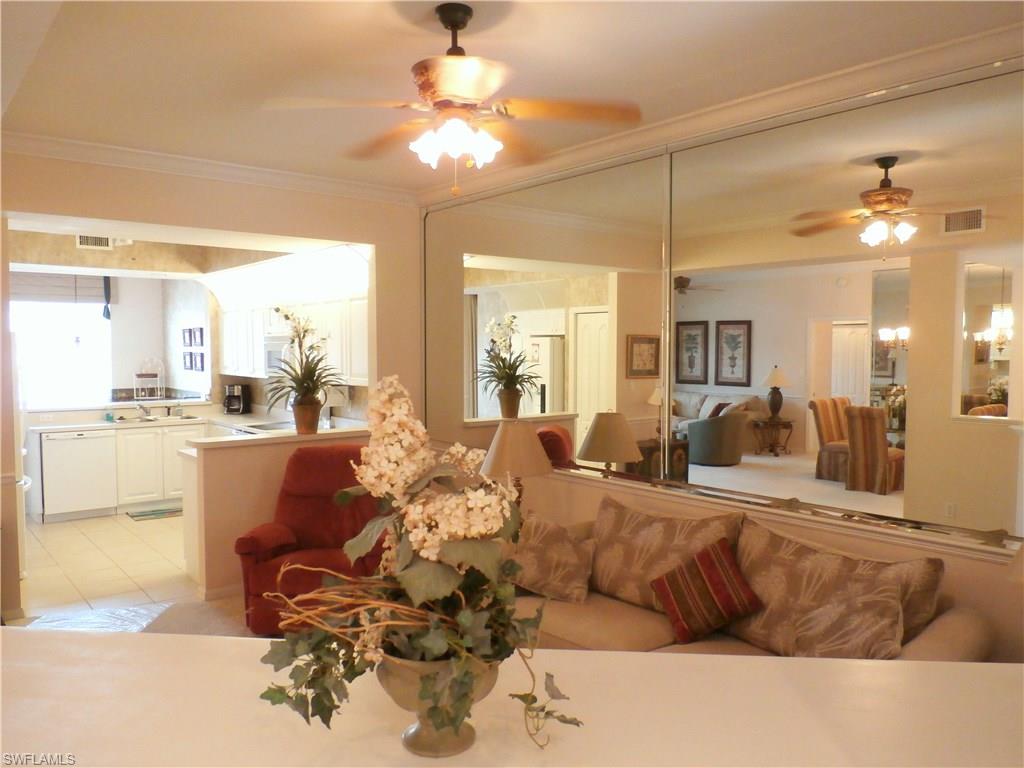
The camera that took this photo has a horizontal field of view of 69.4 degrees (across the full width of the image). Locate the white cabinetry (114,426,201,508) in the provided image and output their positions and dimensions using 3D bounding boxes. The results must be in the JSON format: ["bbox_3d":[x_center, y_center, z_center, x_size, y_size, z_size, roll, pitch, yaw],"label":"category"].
[{"bbox_3d":[-3.737,0.802,7.736,0.840,0.790,0.600,-3,4,-40],"label":"white cabinetry"}]

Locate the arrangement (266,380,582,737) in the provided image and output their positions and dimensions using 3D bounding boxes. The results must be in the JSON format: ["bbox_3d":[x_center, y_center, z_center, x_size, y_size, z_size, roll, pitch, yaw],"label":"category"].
[{"bbox_3d":[-0.141,0.271,1.139,0.500,0.575,0.380,0,3,0],"label":"arrangement"}]

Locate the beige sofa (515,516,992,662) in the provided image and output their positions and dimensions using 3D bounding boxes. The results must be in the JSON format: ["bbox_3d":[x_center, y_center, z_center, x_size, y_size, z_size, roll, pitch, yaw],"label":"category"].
[{"bbox_3d":[0.848,1.108,3.395,0.950,0.820,2.130,-3,4,-40],"label":"beige sofa"}]

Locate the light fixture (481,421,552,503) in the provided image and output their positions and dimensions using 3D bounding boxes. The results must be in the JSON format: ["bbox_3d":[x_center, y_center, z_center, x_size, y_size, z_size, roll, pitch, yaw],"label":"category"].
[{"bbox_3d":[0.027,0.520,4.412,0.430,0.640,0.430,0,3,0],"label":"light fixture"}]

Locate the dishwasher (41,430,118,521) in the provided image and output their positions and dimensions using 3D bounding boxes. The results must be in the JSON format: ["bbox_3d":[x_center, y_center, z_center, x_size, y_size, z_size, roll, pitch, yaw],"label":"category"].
[{"bbox_3d":[-4.289,0.868,7.255,0.610,0.865,0.600,-3,4,-40],"label":"dishwasher"}]

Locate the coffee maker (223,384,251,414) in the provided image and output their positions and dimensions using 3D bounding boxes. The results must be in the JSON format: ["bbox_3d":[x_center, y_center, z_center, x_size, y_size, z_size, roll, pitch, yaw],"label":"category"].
[{"bbox_3d":[-3.095,0.159,8.323,0.200,0.330,0.270,0,3,-3],"label":"coffee maker"}]

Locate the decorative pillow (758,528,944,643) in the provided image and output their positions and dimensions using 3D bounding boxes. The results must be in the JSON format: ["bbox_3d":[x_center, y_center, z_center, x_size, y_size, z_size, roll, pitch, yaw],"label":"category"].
[{"bbox_3d":[1.266,0.777,2.866,0.200,0.460,0.740,24,-13,-39],"label":"decorative pillow"}]

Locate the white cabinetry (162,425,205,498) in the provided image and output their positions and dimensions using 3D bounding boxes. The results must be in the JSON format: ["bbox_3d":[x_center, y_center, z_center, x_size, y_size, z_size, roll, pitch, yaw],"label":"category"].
[{"bbox_3d":[-3.527,0.777,7.797,0.440,0.760,0.580,-2,4,-40],"label":"white cabinetry"}]

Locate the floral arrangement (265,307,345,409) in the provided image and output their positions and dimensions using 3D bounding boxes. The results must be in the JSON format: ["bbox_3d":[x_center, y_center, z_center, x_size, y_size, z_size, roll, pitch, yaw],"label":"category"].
[{"bbox_3d":[-1.503,-0.172,5.292,0.570,0.730,0.560,-2,4,-40],"label":"floral arrangement"}]

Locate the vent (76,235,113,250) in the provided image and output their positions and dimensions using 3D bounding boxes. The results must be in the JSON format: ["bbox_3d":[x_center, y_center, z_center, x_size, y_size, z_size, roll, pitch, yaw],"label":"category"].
[{"bbox_3d":[-4.088,-1.388,7.249,0.315,0.155,0.030,-3,4,-40],"label":"vent"}]

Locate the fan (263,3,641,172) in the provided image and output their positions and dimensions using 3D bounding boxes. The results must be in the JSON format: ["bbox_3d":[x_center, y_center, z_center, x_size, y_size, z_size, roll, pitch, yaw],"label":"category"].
[{"bbox_3d":[-0.201,-1.054,2.618,1.320,0.580,1.320,-3,4,-40],"label":"fan"}]

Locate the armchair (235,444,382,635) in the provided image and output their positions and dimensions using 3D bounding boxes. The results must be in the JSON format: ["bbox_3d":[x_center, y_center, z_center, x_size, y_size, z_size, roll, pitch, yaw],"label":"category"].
[{"bbox_3d":[-1.050,0.924,4.530,0.840,1.010,0.900,0,3,5],"label":"armchair"}]

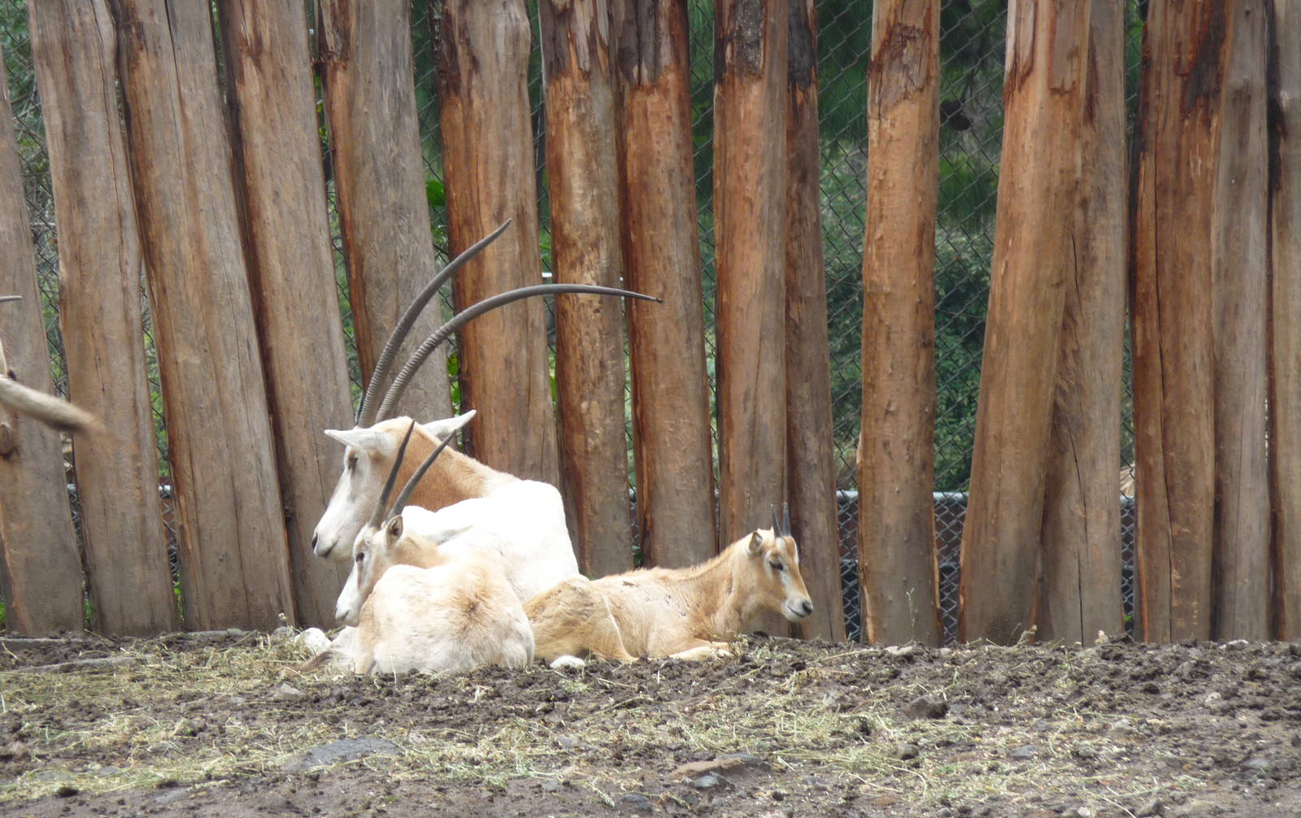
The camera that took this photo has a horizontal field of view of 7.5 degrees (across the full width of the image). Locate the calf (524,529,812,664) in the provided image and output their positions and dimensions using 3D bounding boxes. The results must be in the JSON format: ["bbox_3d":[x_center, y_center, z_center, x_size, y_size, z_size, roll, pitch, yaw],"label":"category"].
[{"bbox_3d":[0.039,0.472,26.400,0.790,0.430,0.360,0,1,0],"label":"calf"}]

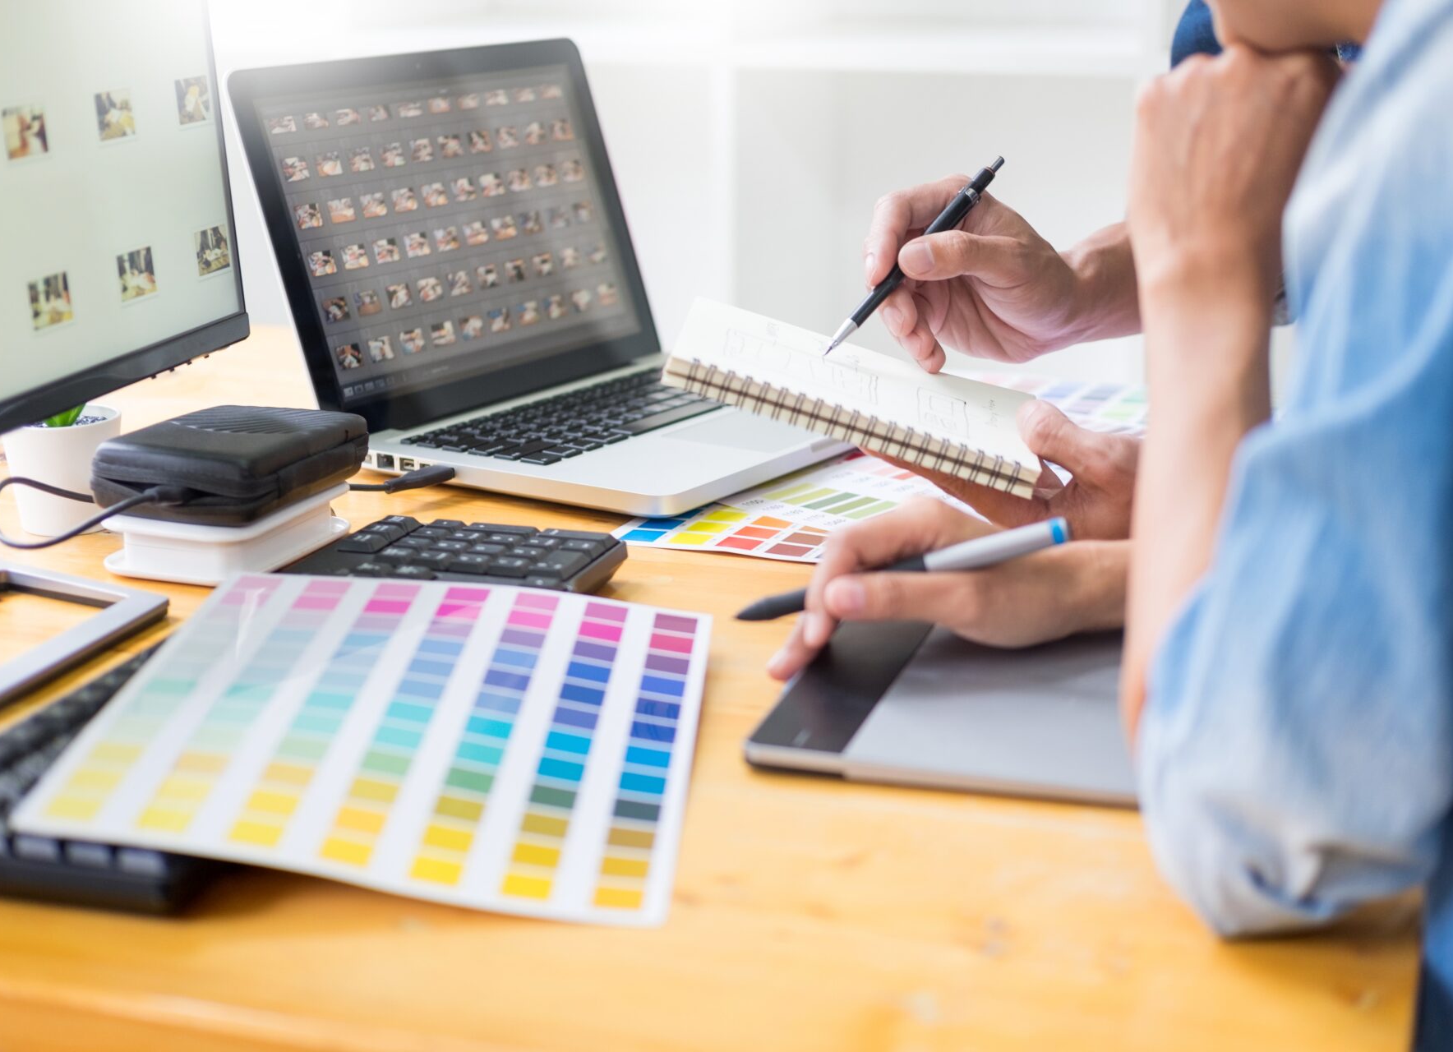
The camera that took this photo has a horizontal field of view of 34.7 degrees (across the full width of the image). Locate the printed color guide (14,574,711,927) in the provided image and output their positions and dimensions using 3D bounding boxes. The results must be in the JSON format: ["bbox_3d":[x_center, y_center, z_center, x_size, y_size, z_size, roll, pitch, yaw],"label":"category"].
[{"bbox_3d":[-0.116,0.069,0.870,0.210,0.014,0.297,7,16,0],"label":"printed color guide"}]

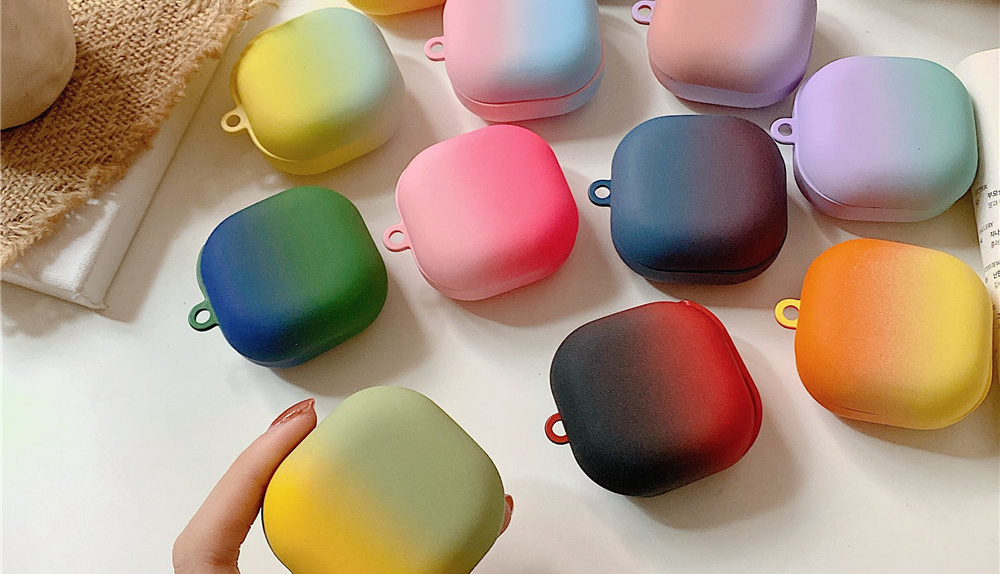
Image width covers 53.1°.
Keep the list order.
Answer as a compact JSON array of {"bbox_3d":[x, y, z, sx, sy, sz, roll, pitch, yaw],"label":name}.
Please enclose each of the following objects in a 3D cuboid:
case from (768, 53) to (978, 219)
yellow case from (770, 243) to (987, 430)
[{"bbox_3d":[0.116,-0.046,0.313,0.061,0.030,0.053,2,67,6],"label":"case"},{"bbox_3d":[0.109,0.013,0.288,0.061,0.030,0.053,8,68,8],"label":"yellow case"}]

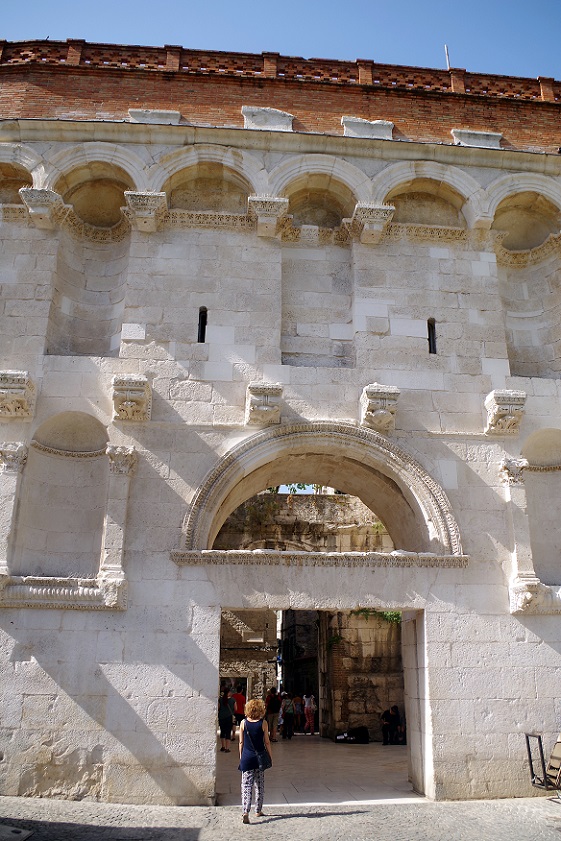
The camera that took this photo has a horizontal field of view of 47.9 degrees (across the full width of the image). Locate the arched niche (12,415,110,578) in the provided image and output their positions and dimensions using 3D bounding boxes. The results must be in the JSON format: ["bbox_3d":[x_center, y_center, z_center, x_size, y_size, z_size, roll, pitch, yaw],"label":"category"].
[{"bbox_3d":[-4.274,1.503,12.656,1.687,3.310,0.650,2,-21,-3],"label":"arched niche"}]

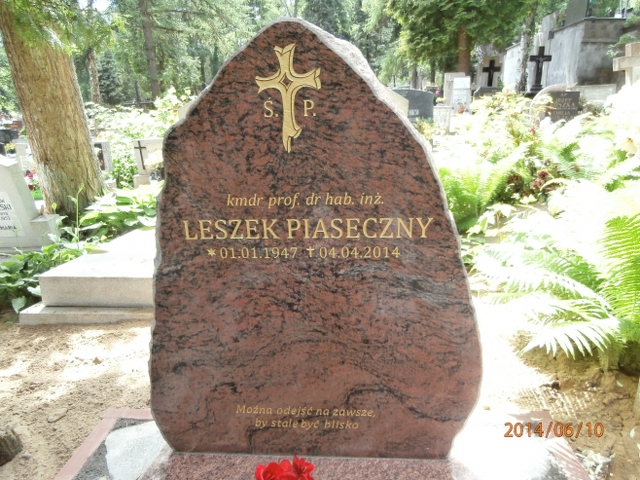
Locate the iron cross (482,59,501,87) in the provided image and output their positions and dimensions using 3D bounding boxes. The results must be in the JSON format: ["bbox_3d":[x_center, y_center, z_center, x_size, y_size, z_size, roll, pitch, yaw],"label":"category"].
[{"bbox_3d":[4.445,-4.315,11.500,0.450,0.670,0.080,1,14,5],"label":"iron cross"}]

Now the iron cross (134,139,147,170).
[{"bbox_3d":[-2.504,-1.181,6.200,0.165,0.410,0.030,0,14,2],"label":"iron cross"}]

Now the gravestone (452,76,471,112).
[{"bbox_3d":[3.372,-3.431,10.500,0.390,0.860,0.130,1,14,6],"label":"gravestone"}]

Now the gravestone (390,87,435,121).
[{"bbox_3d":[1.614,-2.443,8.000,0.900,0.570,0.140,1,14,5],"label":"gravestone"}]

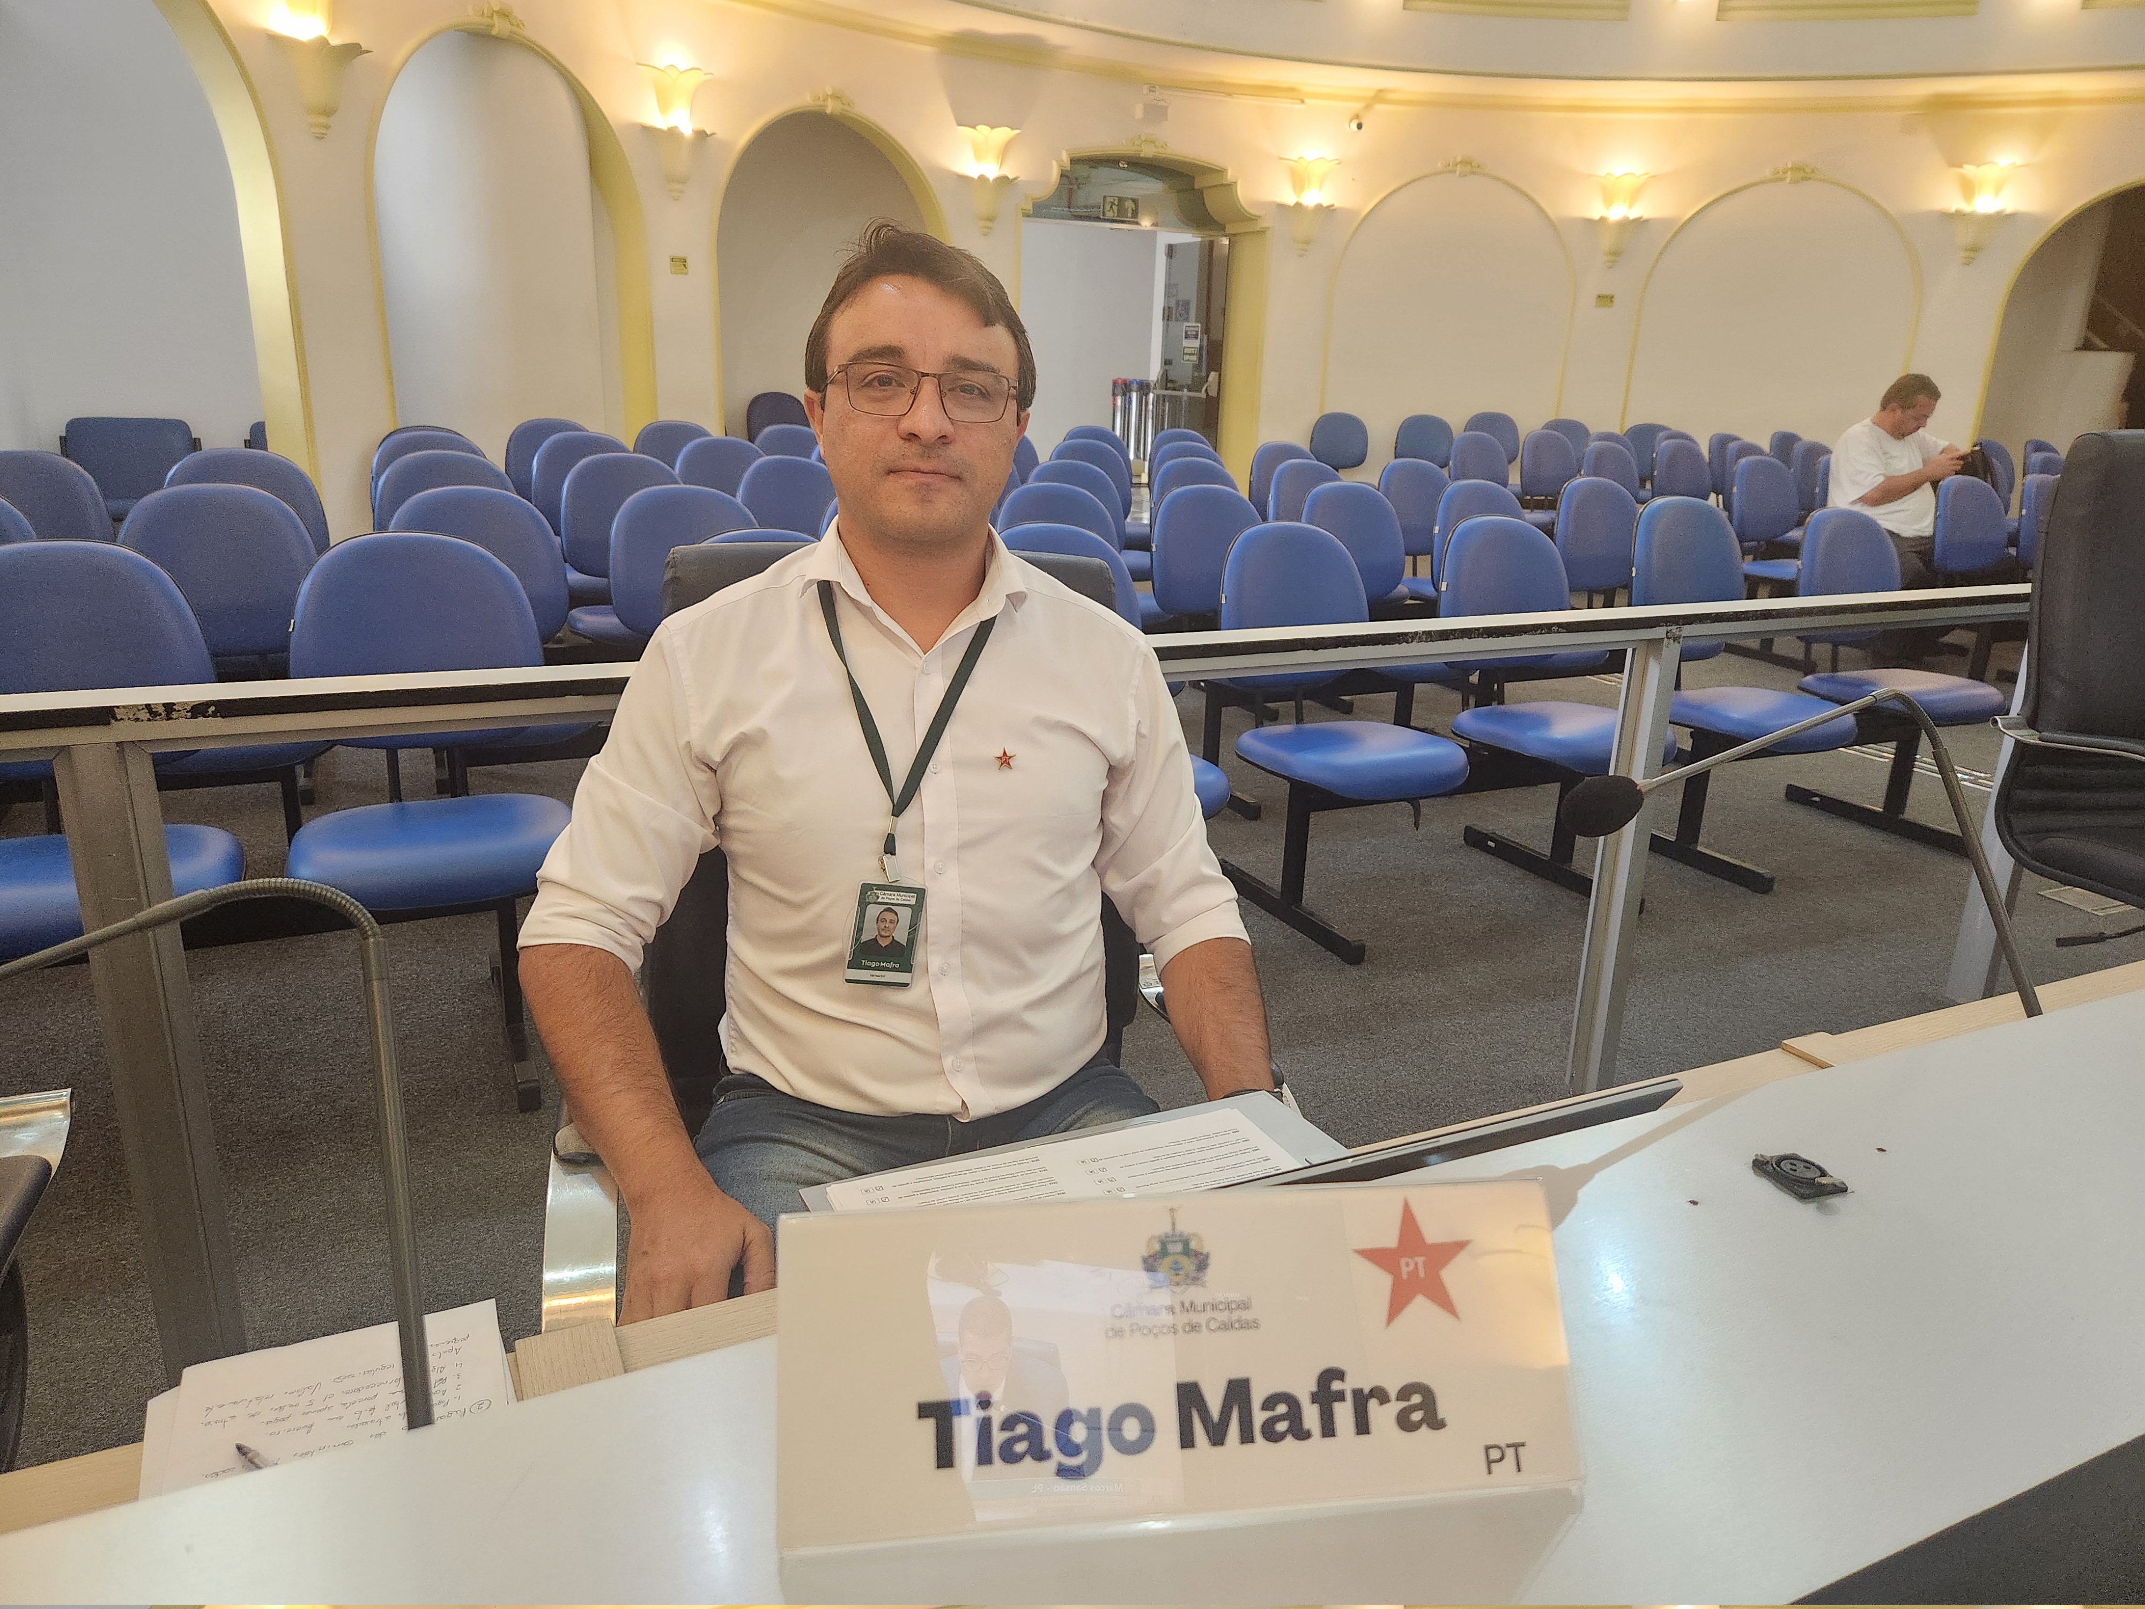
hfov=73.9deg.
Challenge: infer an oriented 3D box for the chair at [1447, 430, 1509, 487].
[{"bbox_3d":[2.507,-1.693,8.409,0.480,0.910,0.560,-7,19,-26],"label":"chair"}]

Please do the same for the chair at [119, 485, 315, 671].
[{"bbox_3d":[-1.929,-0.225,3.235,0.480,0.910,0.560,-5,19,-21],"label":"chair"}]

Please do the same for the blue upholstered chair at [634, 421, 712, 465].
[{"bbox_3d":[-1.784,-1.301,6.601,0.475,0.874,0.580,-6,19,-23],"label":"blue upholstered chair"}]

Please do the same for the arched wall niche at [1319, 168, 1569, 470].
[{"bbox_3d":[2.751,-3.268,10.537,1.814,2.647,0.150,1,17,-3],"label":"arched wall niche"}]

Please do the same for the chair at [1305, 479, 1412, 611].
[{"bbox_3d":[0.995,-0.553,4.531,0.450,0.906,0.570,-7,19,-27],"label":"chair"}]

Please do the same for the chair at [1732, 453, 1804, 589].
[{"bbox_3d":[3.139,-1.060,6.224,0.460,0.870,0.550,-7,20,-26],"label":"chair"}]

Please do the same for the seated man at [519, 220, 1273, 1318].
[{"bbox_3d":[-0.147,0.231,1.194,0.650,1.360,0.750,-1,17,-8],"label":"seated man"}]

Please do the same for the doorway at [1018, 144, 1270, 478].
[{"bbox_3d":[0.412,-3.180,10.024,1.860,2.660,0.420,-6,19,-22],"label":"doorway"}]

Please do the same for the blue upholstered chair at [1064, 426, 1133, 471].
[{"bbox_3d":[0.193,-1.373,6.910,0.460,0.870,0.550,-7,20,-26],"label":"blue upholstered chair"}]

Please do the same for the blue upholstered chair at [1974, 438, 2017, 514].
[{"bbox_3d":[5.882,-1.777,8.943,0.450,0.906,0.570,-7,19,-26],"label":"blue upholstered chair"}]

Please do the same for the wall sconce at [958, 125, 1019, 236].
[{"bbox_3d":[-0.565,-4.197,9.593,0.440,0.690,0.240,-10,21,-33],"label":"wall sconce"}]

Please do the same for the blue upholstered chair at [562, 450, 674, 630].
[{"bbox_3d":[-1.341,-0.621,4.465,0.450,0.906,0.570,-7,19,-26],"label":"blue upholstered chair"}]

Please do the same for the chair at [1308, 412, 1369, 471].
[{"bbox_3d":[1.854,-2.185,9.655,0.460,0.870,0.550,-2,18,-11],"label":"chair"}]

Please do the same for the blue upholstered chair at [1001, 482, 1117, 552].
[{"bbox_3d":[0.035,-0.415,3.862,0.460,0.870,0.550,-7,20,-26],"label":"blue upholstered chair"}]

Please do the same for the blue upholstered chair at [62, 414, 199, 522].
[{"bbox_3d":[-4.573,-1.431,6.918,0.580,0.860,0.580,-6,19,-23],"label":"blue upholstered chair"}]

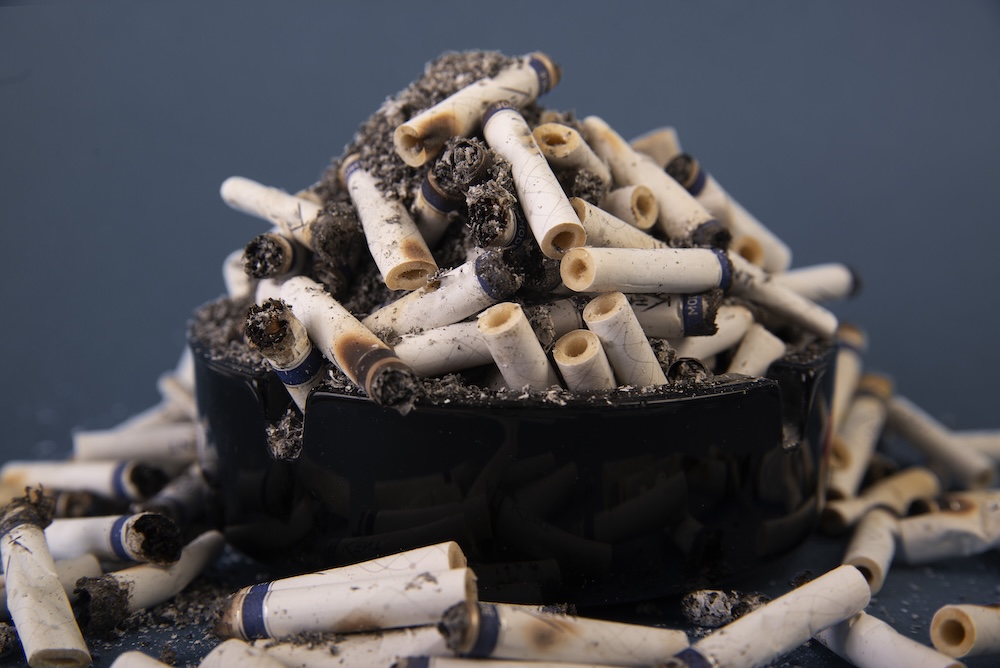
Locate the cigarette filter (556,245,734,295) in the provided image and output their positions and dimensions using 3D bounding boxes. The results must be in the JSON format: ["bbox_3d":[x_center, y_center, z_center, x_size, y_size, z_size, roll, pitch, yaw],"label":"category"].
[{"bbox_3d":[0.027,-0.012,0.329,0.036,0.008,0.008,-2,9,-42],"label":"cigarette filter"}]

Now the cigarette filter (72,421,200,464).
[{"bbox_3d":[-0.076,0.024,0.395,0.034,0.008,0.008,-3,8,18],"label":"cigarette filter"}]

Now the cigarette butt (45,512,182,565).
[{"bbox_3d":[-0.069,0.034,0.306,0.034,0.008,0.008,-6,4,38],"label":"cigarette butt"}]

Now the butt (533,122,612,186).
[{"bbox_3d":[0.015,-0.032,0.344,0.008,0.008,0.022,7,-16,30],"label":"butt"}]

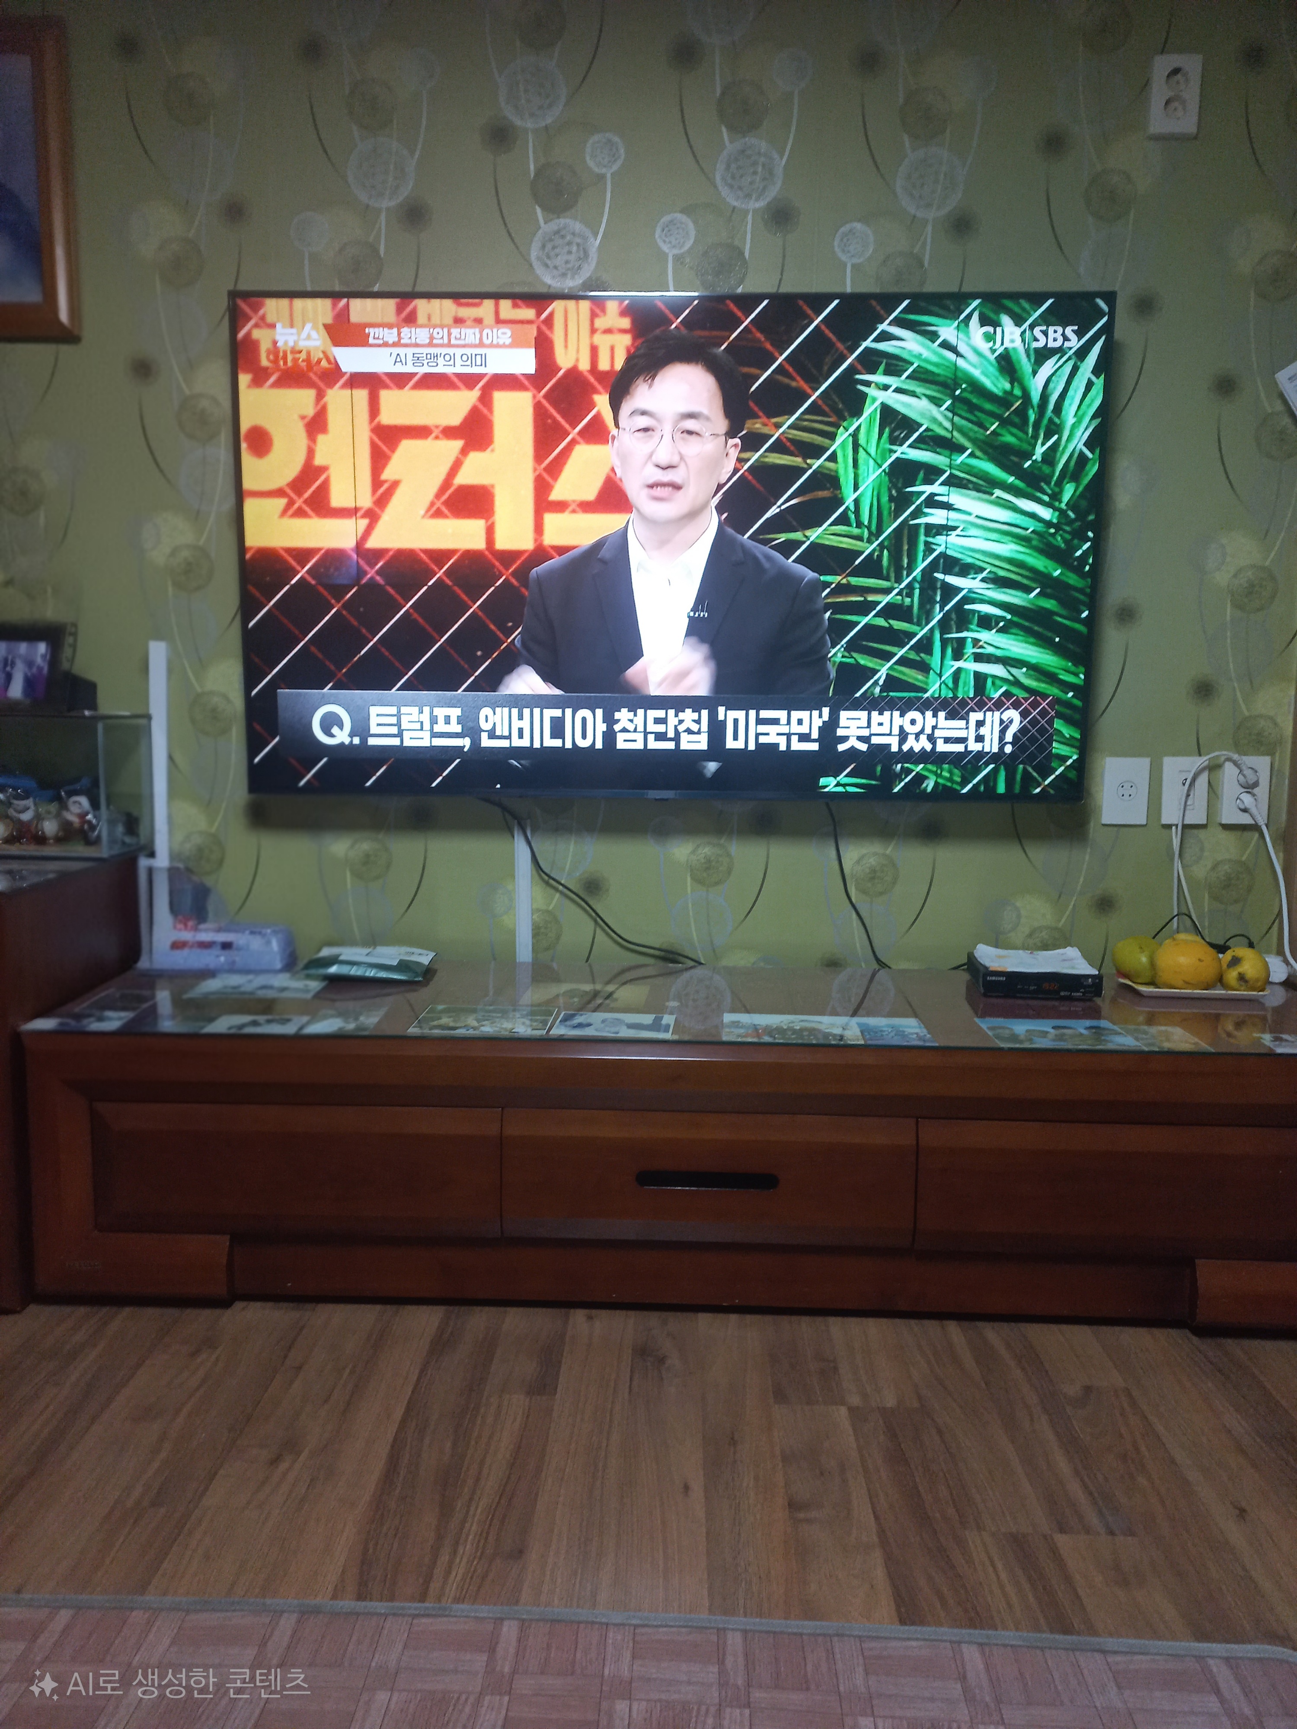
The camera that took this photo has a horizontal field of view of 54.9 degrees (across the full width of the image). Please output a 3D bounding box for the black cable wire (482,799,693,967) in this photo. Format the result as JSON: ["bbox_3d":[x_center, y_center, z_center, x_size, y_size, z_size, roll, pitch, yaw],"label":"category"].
[{"bbox_3d":[-0.107,0.032,2.221,0.372,0.300,0.055,1,7,1],"label":"black cable wire"}]

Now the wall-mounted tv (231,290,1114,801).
[{"bbox_3d":[0.031,-0.530,2.134,1.449,0.830,0.065,1,9,1],"label":"wall-mounted tv"}]

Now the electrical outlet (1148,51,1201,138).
[{"bbox_3d":[0.871,-1.271,2.067,0.077,0.119,0.014,1,9,1],"label":"electrical outlet"}]

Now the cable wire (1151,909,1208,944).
[{"bbox_3d":[0.941,0.111,2.211,0.100,0.060,0.030,1,9,1],"label":"cable wire"}]

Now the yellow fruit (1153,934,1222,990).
[{"bbox_3d":[0.941,0.170,2.180,0.112,0.093,0.100,1,9,1],"label":"yellow fruit"}]

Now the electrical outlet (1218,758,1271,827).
[{"bbox_3d":[1.049,-0.129,2.190,0.079,0.119,0.022,1,7,1],"label":"electrical outlet"}]

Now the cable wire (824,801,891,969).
[{"bbox_3d":[0.369,0.036,2.209,0.114,0.295,0.050,1,7,1],"label":"cable wire"}]

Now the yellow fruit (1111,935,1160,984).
[{"bbox_3d":[0.828,0.161,2.113,0.083,0.084,0.083,1,7,1],"label":"yellow fruit"}]

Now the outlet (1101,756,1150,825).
[{"bbox_3d":[0.856,-0.131,2.241,0.079,0.119,0.012,1,9,1],"label":"outlet"}]

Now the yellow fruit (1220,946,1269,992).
[{"bbox_3d":[0.987,0.173,2.065,0.076,0.076,0.079,1,7,1],"label":"yellow fruit"}]

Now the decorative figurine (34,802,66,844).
[{"bbox_3d":[-1.045,-0.073,2.178,0.049,0.071,0.046,1,9,1],"label":"decorative figurine"}]

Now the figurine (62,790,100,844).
[{"bbox_3d":[-0.981,-0.081,2.158,0.060,0.090,0.050,0,7,-7],"label":"figurine"}]

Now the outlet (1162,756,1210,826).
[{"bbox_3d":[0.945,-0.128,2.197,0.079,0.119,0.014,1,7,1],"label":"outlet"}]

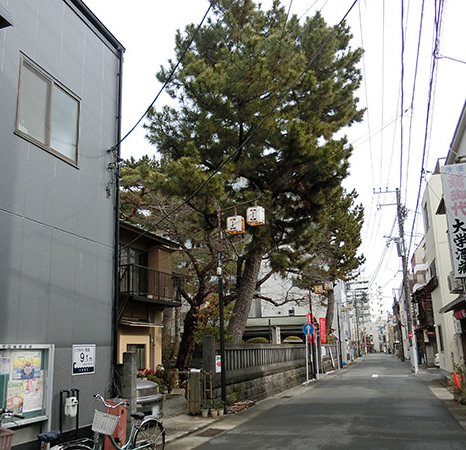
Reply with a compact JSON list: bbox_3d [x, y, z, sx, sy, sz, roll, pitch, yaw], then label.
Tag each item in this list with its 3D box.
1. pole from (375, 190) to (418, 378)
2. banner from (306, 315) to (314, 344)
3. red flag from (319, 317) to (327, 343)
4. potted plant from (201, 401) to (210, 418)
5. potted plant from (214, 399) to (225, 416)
[{"bbox_3d":[10.674,3.282,27.612,1.700,11.500,0.700,-7,-15,18],"label":"pole"},{"bbox_3d":[4.758,6.354,26.600,0.520,1.780,0.100,-7,-15,18],"label":"banner"},{"bbox_3d":[6.169,7.193,29.600,0.520,1.780,0.100,-7,-15,18],"label":"red flag"},{"bbox_3d":[-0.762,5.098,12.006,0.240,0.450,0.240,-2,-14,-1],"label":"potted plant"},{"bbox_3d":[-0.370,5.081,12.050,0.300,0.460,0.300,-2,-14,-1],"label":"potted plant"}]

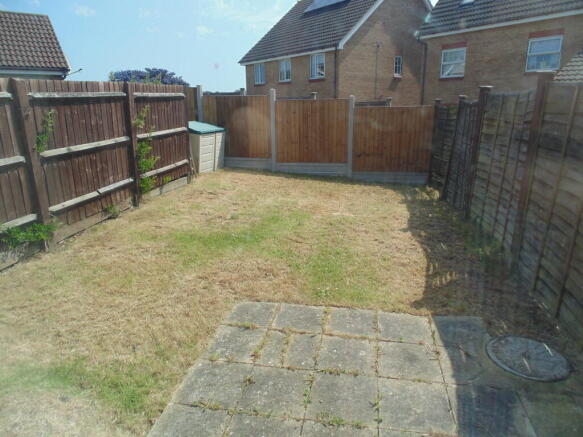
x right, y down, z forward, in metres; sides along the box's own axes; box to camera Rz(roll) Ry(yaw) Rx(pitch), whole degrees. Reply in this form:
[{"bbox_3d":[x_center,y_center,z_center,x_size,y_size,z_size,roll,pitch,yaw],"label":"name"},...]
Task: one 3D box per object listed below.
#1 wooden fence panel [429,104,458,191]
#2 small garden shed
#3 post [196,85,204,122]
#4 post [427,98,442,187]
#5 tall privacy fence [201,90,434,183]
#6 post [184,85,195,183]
[{"bbox_3d":[3.058,-1.400,7.552,0.060,1.719,1.390,3,17,10],"label":"wooden fence panel"},{"bbox_3d":[-2.174,-1.701,8.797,0.653,1.122,0.989,8,19,25],"label":"small garden shed"},{"bbox_3d":[-2.257,-2.266,9.201,0.120,1.954,0.120,2,17,7],"label":"post"},{"bbox_3d":[3.182,-1.658,8.239,0.110,1.904,0.110,2,17,9],"label":"post"},{"bbox_3d":[0.494,-1.937,8.811,5.727,2.117,0.100,2,17,7],"label":"tall privacy fence"},{"bbox_3d":[-2.130,-1.711,7.666,0.100,1.983,0.100,3,17,11],"label":"post"}]

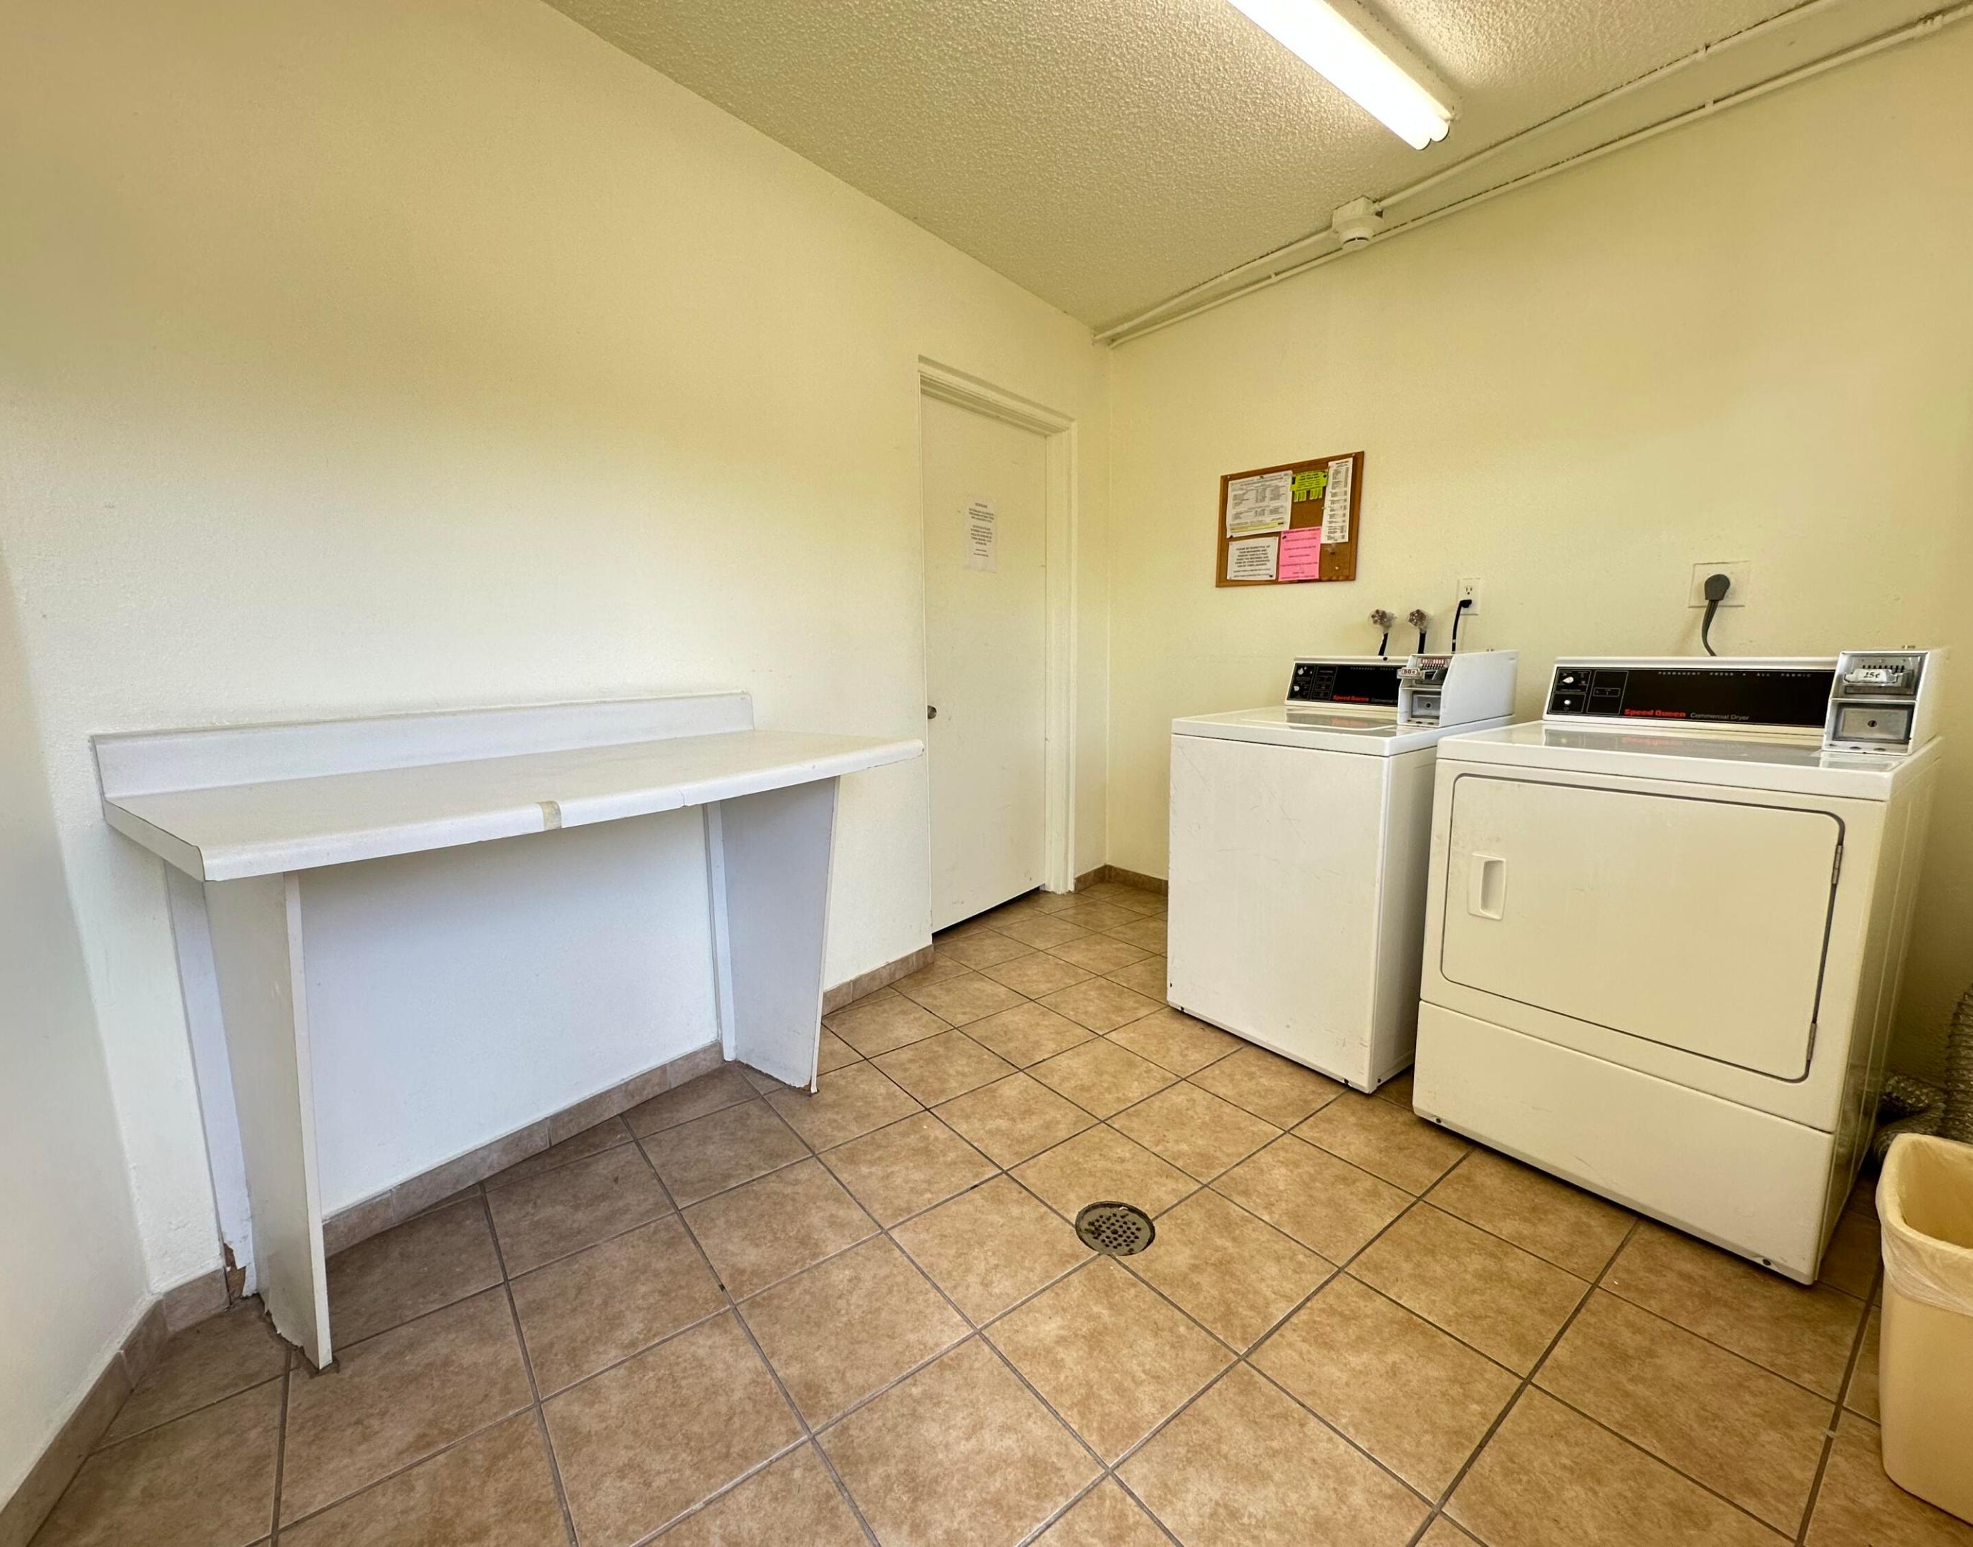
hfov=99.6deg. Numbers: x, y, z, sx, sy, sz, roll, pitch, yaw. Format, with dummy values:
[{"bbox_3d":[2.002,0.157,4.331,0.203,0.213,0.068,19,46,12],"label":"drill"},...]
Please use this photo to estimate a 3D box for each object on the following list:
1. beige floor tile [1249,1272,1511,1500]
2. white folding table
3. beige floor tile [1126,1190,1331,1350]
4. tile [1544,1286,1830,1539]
[{"bbox_3d":[0.626,0.949,1.322,0.298,0.010,0.298,-7,11,-37],"label":"beige floor tile"},{"bbox_3d":[-0.753,0.388,1.657,0.622,1.009,1.219,6,11,36],"label":"white folding table"},{"bbox_3d":[0.443,0.919,1.568,0.300,0.010,0.300,-7,12,-37],"label":"beige floor tile"},{"bbox_3d":[1.068,0.961,1.284,0.302,0.010,0.302,-8,12,-37],"label":"tile"}]

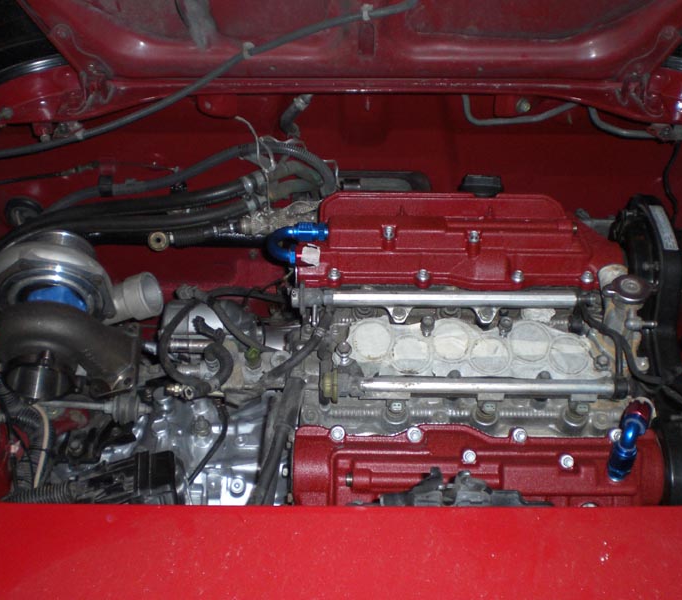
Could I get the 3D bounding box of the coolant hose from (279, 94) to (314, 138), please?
[{"bbox_3d":[-0.062,-0.256,1.220,0.045,0.065,0.036,0,61,0],"label":"coolant hose"}]

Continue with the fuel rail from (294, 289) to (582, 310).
[{"bbox_3d":[0.113,-0.001,1.034,0.335,0.020,0.020,0,61,0],"label":"fuel rail"}]

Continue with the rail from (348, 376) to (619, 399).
[{"bbox_3d":[0.159,0.098,0.980,0.301,0.020,0.020,0,61,0],"label":"rail"}]

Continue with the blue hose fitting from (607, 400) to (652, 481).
[{"bbox_3d":[0.299,0.145,0.922,0.034,0.050,0.078,15,62,8],"label":"blue hose fitting"}]

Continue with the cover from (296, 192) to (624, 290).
[{"bbox_3d":[0.146,-0.083,1.119,0.395,0.070,0.145,0,36,0],"label":"cover"}]

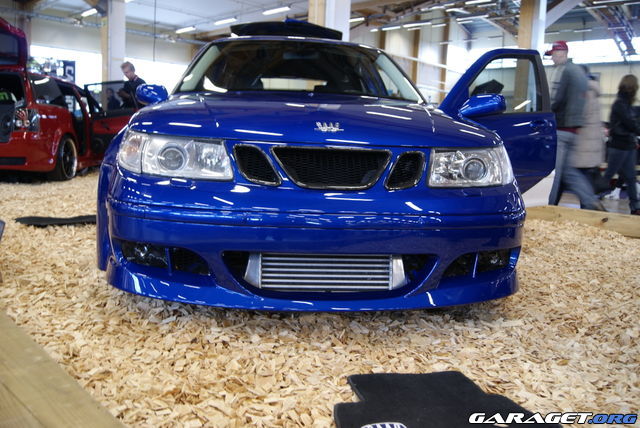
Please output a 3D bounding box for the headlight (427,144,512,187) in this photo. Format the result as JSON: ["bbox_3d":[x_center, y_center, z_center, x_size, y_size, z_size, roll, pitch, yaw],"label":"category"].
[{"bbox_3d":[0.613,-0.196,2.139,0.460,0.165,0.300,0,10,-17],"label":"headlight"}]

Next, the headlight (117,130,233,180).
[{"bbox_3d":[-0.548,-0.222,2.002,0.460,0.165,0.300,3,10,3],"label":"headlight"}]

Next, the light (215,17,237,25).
[{"bbox_3d":[-3.329,-6.817,18.904,0.180,0.110,1.420,-7,13,-43],"label":"light"}]

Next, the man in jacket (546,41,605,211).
[{"bbox_3d":[2.733,-0.972,5.830,0.630,1.770,0.500,3,10,3],"label":"man in jacket"}]

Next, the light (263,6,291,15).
[{"bbox_3d":[-1.352,-6.366,16.748,0.180,0.110,1.420,-7,13,-43],"label":"light"}]

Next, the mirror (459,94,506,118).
[{"bbox_3d":[1.024,-0.677,3.364,0.170,0.150,0.250,-3,11,-27],"label":"mirror"}]

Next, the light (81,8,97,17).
[{"bbox_3d":[-7.701,-6.711,17.795,0.180,0.110,1.420,-7,13,-43],"label":"light"}]

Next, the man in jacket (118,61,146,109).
[{"bbox_3d":[-3.110,-1.673,8.859,0.420,1.680,0.500,-3,11,-30],"label":"man in jacket"}]

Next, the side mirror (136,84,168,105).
[{"bbox_3d":[-1.028,-0.741,3.317,0.220,0.140,0.160,1,10,-7],"label":"side mirror"}]

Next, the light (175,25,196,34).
[{"bbox_3d":[-5.053,-6.954,20.175,0.180,0.110,1.420,-7,13,-43],"label":"light"}]

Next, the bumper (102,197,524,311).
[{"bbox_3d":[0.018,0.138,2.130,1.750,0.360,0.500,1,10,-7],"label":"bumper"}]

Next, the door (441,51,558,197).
[{"bbox_3d":[1.234,-0.615,3.688,1.120,1.070,0.220,-3,11,-27],"label":"door"}]

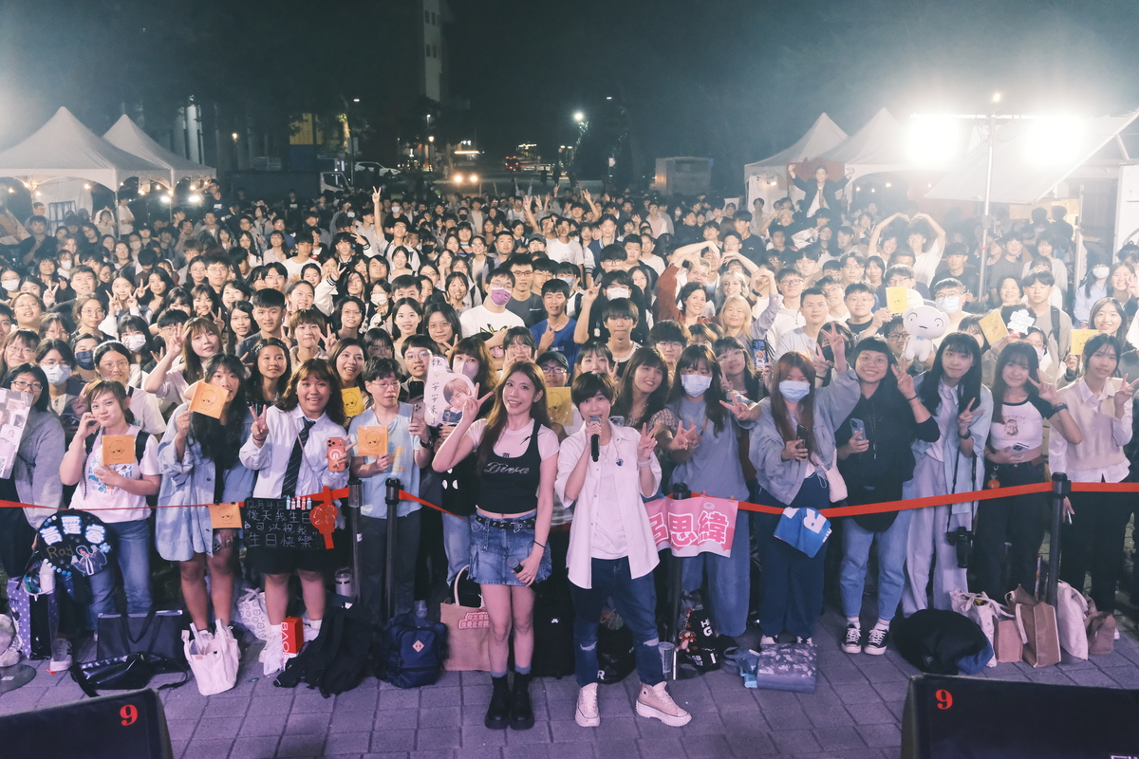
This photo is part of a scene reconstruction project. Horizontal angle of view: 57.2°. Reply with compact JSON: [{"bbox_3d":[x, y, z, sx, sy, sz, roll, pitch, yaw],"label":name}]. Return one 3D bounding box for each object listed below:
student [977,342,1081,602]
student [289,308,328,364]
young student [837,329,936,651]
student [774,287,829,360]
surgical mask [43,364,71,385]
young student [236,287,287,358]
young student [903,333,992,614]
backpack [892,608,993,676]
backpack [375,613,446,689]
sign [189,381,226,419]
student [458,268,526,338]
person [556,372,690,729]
[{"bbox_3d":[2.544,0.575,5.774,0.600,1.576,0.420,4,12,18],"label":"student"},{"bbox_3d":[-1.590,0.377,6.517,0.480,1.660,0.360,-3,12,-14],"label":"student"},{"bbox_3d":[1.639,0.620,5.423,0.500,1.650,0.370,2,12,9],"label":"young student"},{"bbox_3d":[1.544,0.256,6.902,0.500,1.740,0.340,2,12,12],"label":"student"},{"bbox_3d":[-2.655,-0.022,5.402,0.140,0.115,0.080,-6,8,-25],"label":"surgical mask"},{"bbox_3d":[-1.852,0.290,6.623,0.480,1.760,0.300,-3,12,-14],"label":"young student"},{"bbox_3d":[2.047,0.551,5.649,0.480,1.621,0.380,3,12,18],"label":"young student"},{"bbox_3d":[1.935,1.313,5.407,0.460,0.280,0.380,2,12,10],"label":"backpack"},{"bbox_3d":[-0.796,1.313,5.227,0.310,0.350,0.210,-5,13,-22],"label":"backpack"},{"bbox_3d":[-1.762,0.102,5.100,0.155,0.155,0.012,18,-7,-13],"label":"sign"},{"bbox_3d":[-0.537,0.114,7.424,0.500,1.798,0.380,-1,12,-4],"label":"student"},{"bbox_3d":[0.234,0.764,4.735,0.620,1.630,0.460,0,12,0],"label":"person"}]

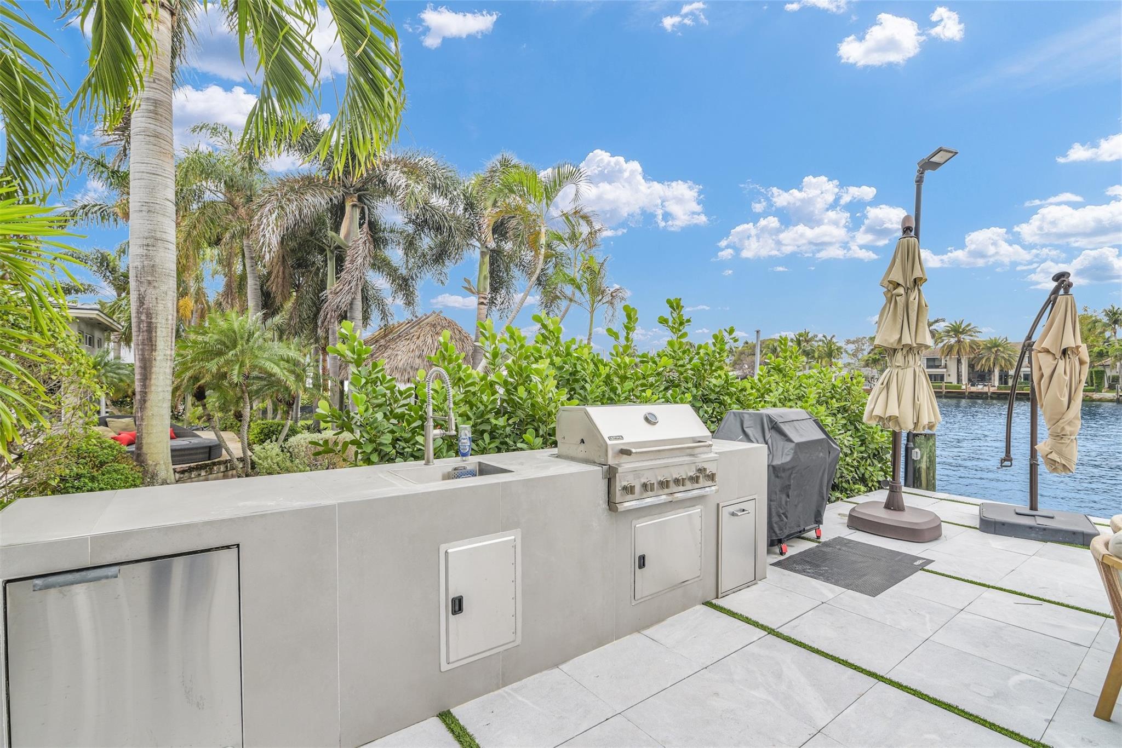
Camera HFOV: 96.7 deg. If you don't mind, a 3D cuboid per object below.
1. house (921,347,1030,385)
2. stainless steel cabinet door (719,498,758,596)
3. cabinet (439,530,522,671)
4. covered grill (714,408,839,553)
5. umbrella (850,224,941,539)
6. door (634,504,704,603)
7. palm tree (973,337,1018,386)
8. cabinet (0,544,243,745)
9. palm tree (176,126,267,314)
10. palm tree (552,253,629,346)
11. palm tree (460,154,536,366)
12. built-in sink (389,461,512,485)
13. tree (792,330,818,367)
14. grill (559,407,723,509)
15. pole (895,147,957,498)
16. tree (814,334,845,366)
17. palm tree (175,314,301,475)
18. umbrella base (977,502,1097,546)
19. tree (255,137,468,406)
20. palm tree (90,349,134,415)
[{"bbox_3d":[71.300,-1.500,83.600,12.000,7.600,17.000,1,-1,-36],"label":"house"},{"bbox_3d":[1.250,1.191,3.473,0.461,0.627,0.037,1,-1,-36],"label":"stainless steel cabinet door"},{"bbox_3d":[-0.352,1.031,2.292,0.411,0.554,0.037,1,-1,-36],"label":"cabinet"},{"bbox_3d":[1.955,0.866,4.543,1.314,1.065,0.721,1,-1,-36],"label":"covered grill"},{"bbox_3d":[3.440,-0.030,5.060,0.770,3.130,0.720,0,-1,43],"label":"umbrella"},{"bbox_3d":[0.673,1.091,3.048,0.639,0.483,0.037,1,-1,-36],"label":"door"},{"bbox_3d":[68.017,-1.880,78.000,5.500,8.160,5.500,0,-1,41],"label":"palm tree"},{"bbox_3d":[-1.503,1.023,1.787,0.565,0.848,0.551,1,-1,-36],"label":"cabinet"},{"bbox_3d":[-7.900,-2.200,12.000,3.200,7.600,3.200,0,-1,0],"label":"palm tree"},{"bbox_3d":[0.849,-0.853,14.000,2.050,5.110,1.900,0,-1,0],"label":"palm tree"},{"bbox_3d":[-1.650,-1.900,12.500,2.700,7.200,2.700,0,-1,0],"label":"palm tree"},{"bbox_3d":[-0.581,0.615,2.638,0.530,0.210,0.440,0,-1,-36],"label":"built-in sink"},{"bbox_3d":[41.618,-2.670,85.000,4.100,9.740,4.100,0,-1,26],"label":"tree"},{"bbox_3d":[0.495,0.484,3.186,0.917,0.564,0.583,1,-1,-36],"label":"grill"},{"bbox_3d":[5.060,-0.720,6.930,0.400,4.850,0.550,0,-1,-27],"label":"pole"},{"bbox_3d":[45.803,-2.222,85.000,4.500,8.840,4.500,0,-1,28],"label":"tree"},{"bbox_3d":[-5.160,0.350,8.000,2.050,2.700,2.050,0,-1,0],"label":"palm tree"},{"bbox_3d":[4.660,1.465,4.930,0.820,0.130,0.860,0,-1,42],"label":"umbrella base"},{"bbox_3d":[-4.200,-1.700,10.500,4.500,6.600,4.500,0,-1,0],"label":"tree"},{"bbox_3d":[-9.424,0.378,10.500,1.400,1.840,1.400,1,-1,-42],"label":"palm tree"}]

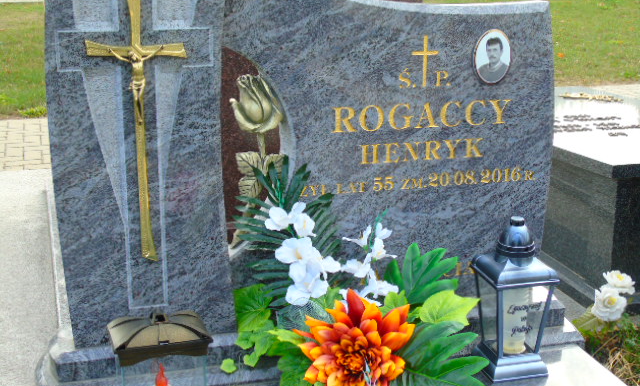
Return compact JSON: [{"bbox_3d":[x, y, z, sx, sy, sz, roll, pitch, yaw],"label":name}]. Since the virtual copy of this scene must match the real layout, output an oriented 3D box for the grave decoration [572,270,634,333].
[{"bbox_3d":[0.663,0.252,2.330,0.135,0.125,0.105,5,16,16],"label":"grave decoration"}]

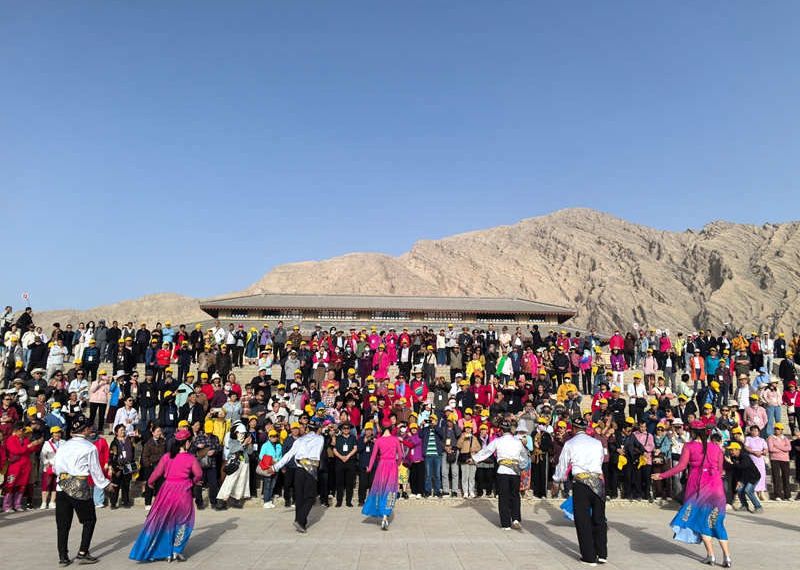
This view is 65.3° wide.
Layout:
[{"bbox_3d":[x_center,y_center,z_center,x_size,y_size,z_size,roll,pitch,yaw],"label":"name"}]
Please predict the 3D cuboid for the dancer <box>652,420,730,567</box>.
[{"bbox_3d":[3.586,2.550,7.800,0.860,1.690,0.600,-2,-13,8],"label":"dancer"}]

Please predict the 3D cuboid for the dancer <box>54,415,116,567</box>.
[{"bbox_3d":[-3.793,2.477,7.670,0.620,1.720,0.500,-1,-12,5],"label":"dancer"}]

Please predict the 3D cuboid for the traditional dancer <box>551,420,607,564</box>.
[{"bbox_3d":[2.208,2.536,7.805,0.610,1.710,0.460,0,-12,3],"label":"traditional dancer"}]

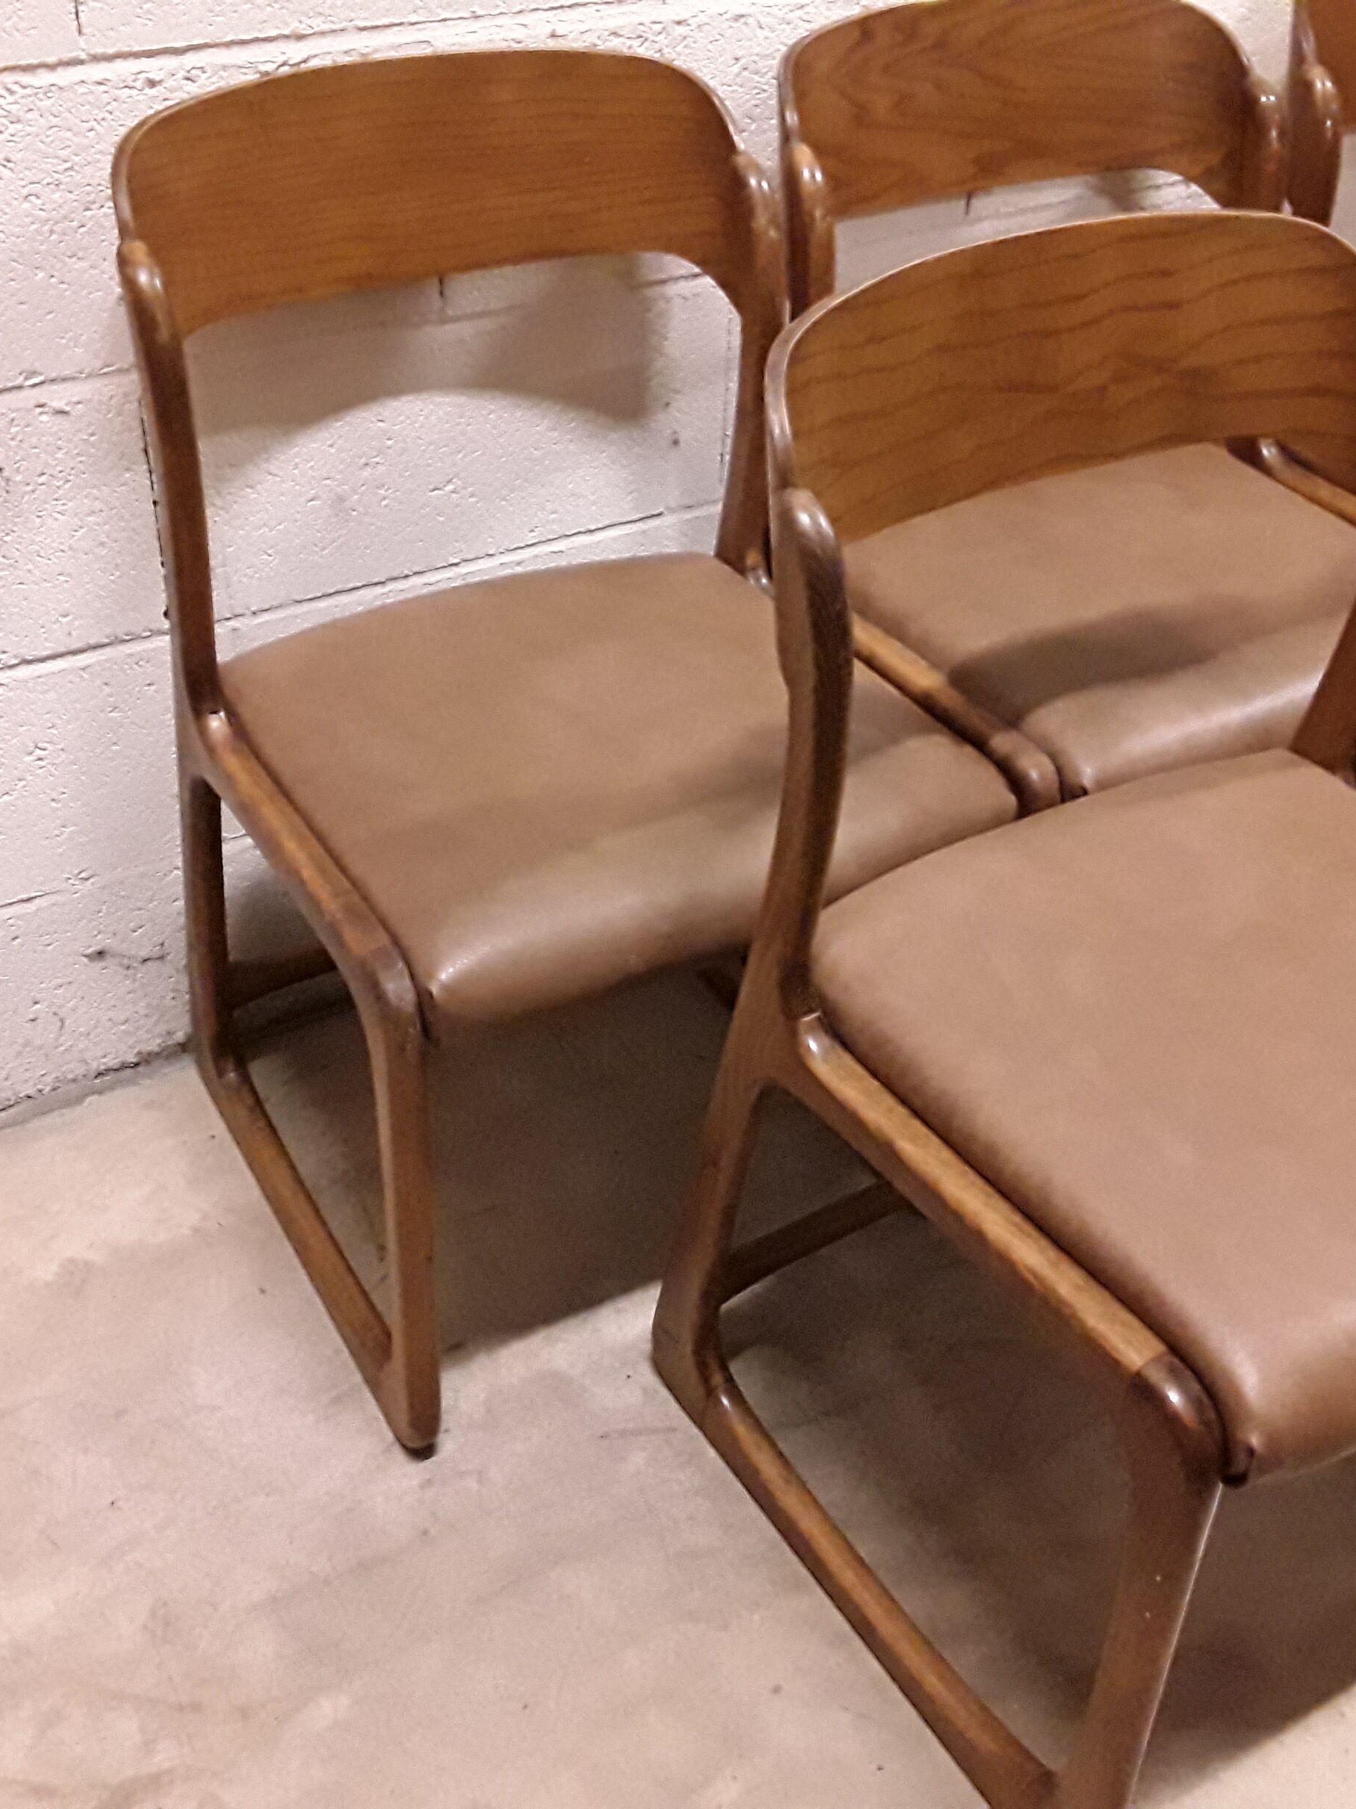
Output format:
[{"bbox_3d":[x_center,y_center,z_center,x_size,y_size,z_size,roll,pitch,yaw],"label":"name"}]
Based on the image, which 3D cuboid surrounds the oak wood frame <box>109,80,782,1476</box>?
[{"bbox_3d":[-0.073,-0.120,1.297,0.473,0.808,0.460,-18,41,-25],"label":"oak wood frame"}]

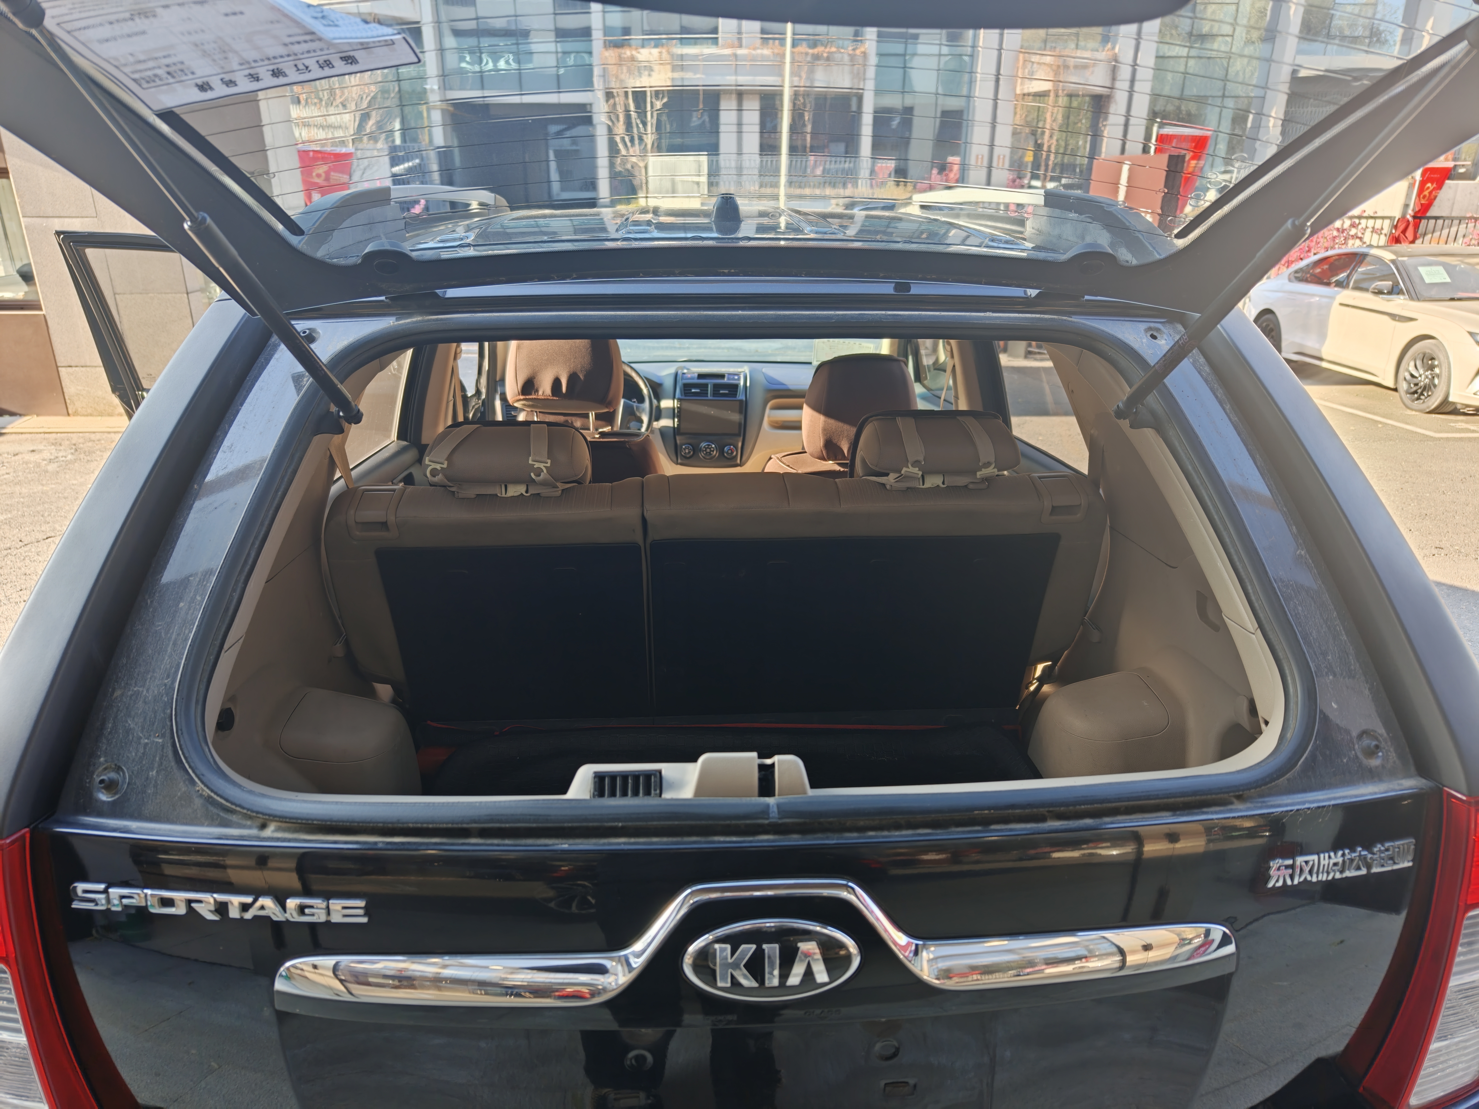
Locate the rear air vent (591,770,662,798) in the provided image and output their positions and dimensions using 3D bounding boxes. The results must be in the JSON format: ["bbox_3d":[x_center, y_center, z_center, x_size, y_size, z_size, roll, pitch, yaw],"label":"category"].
[{"bbox_3d":[-0.100,0.207,0.870,0.061,0.030,0.020,-1,-19,-3],"label":"rear air vent"}]

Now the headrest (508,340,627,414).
[{"bbox_3d":[-0.422,-0.473,2.400,0.272,0.240,0.130,-1,29,-3],"label":"headrest"}]

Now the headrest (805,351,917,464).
[{"bbox_3d":[0.292,-0.360,2.400,0.272,0.240,0.130,-1,29,-3],"label":"headrest"}]

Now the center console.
[{"bbox_3d":[-0.101,-0.468,3.360,0.240,0.320,0.130,-1,6,-3],"label":"center console"}]

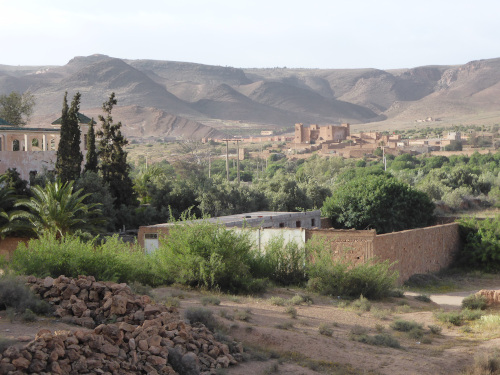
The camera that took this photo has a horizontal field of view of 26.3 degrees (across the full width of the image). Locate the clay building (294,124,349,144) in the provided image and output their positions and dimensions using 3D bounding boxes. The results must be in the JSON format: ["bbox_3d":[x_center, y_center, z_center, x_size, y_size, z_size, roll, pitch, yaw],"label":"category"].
[{"bbox_3d":[44.642,-33.343,660.000,25.500,13.200,24.500,1,3,24],"label":"clay building"}]

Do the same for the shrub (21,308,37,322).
[{"bbox_3d":[-9.651,5.577,46.573,0.697,0.578,0.627,0,3,0],"label":"shrub"}]

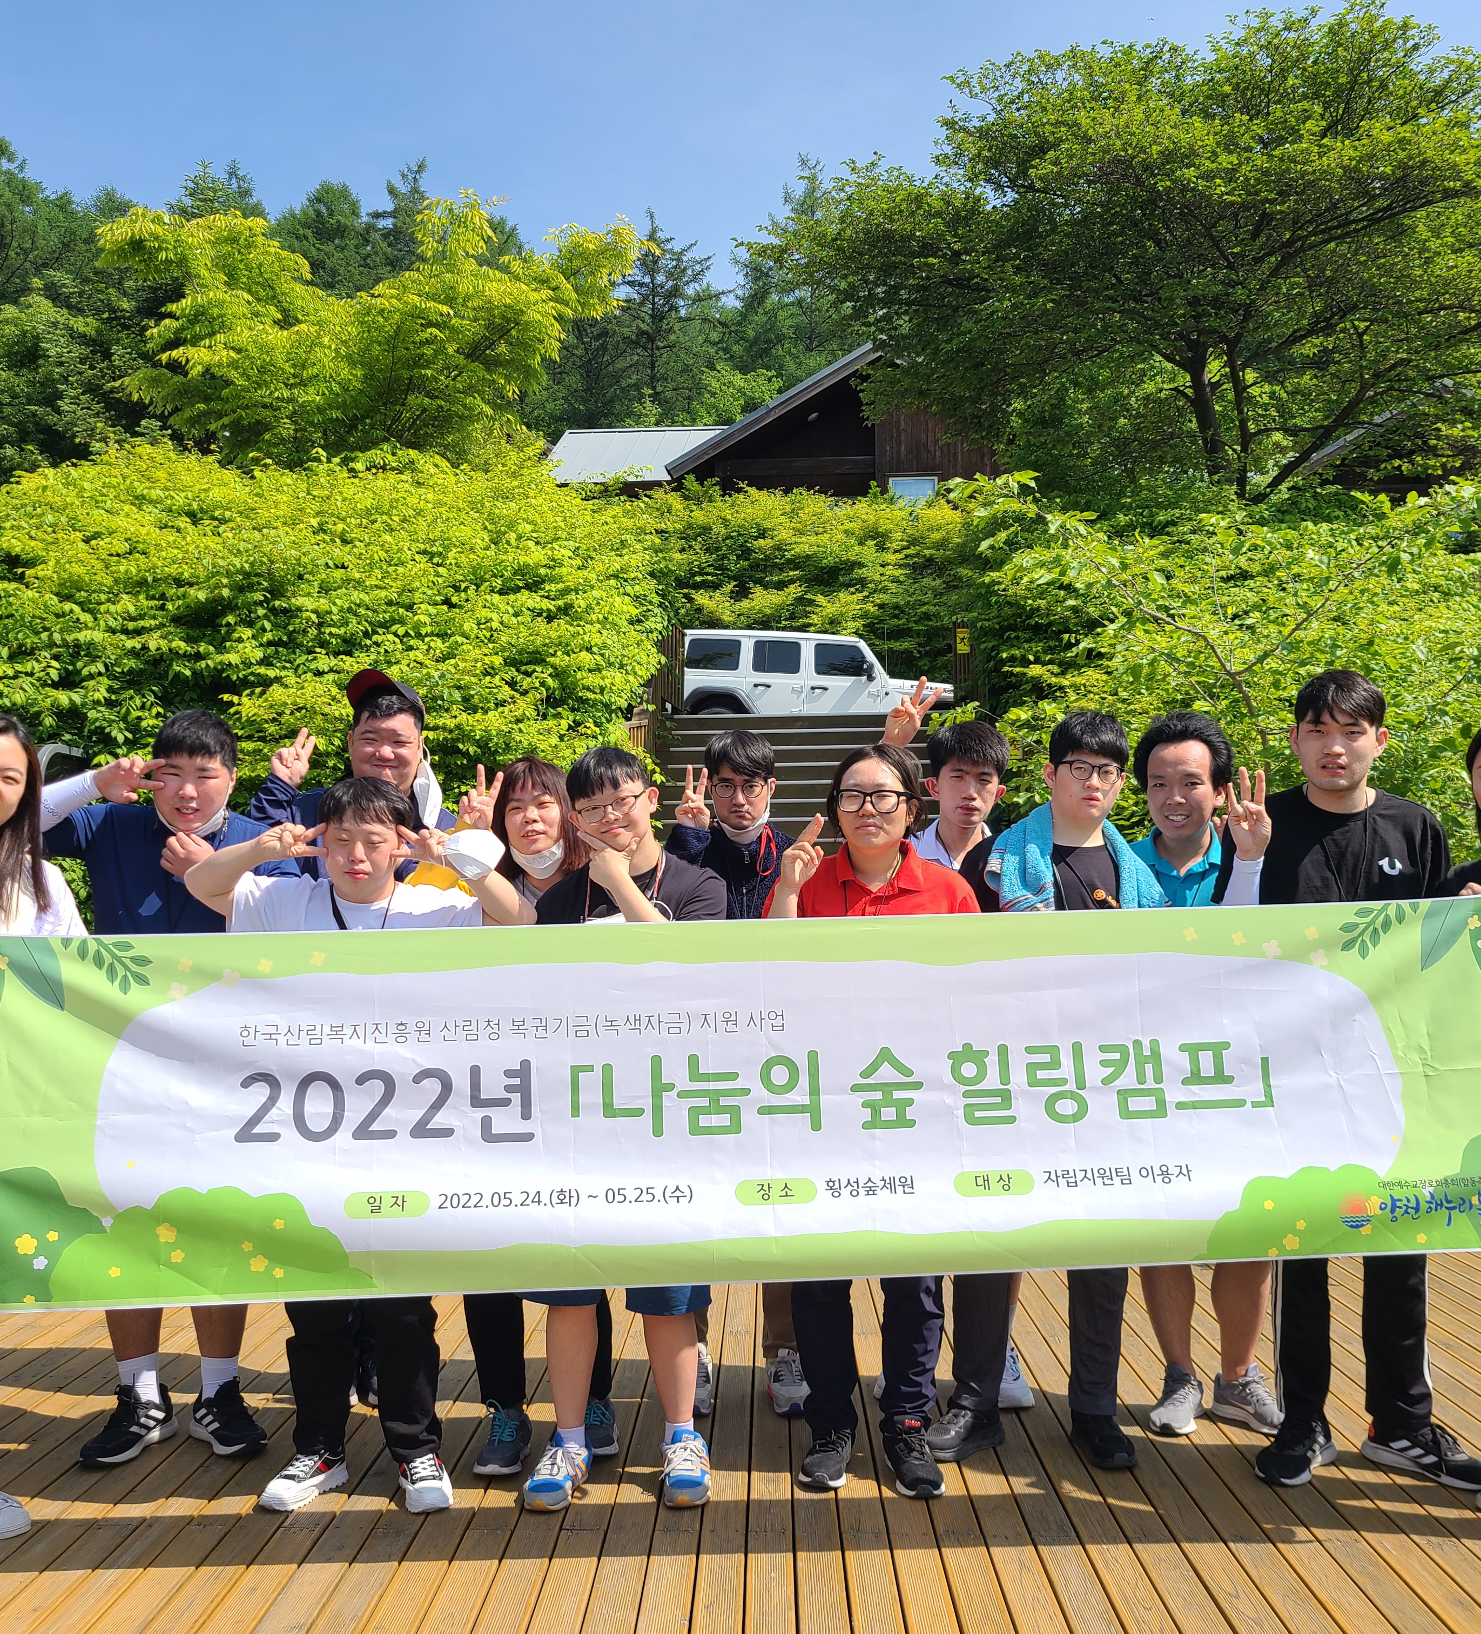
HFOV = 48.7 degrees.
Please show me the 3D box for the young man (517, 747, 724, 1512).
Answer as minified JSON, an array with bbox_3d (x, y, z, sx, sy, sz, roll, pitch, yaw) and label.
[{"bbox_3d":[-0.260,0.650,3.618,0.480,1.605,0.380,0,-3,3],"label":"young man"}]

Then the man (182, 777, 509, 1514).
[{"bbox_3d":[-0.860,0.685,3.605,0.680,1.535,0.400,0,-3,-5],"label":"man"}]

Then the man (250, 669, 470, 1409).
[{"bbox_3d":[-0.982,0.562,4.262,0.570,1.860,0.400,1,-3,-7],"label":"man"}]

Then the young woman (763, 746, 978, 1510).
[{"bbox_3d":[0.287,0.648,3.606,0.490,1.620,0.420,0,-3,2],"label":"young woman"}]

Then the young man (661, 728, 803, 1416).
[{"bbox_3d":[0.002,0.629,4.227,0.460,1.730,0.380,0,-3,0],"label":"young man"}]

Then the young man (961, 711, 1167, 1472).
[{"bbox_3d":[0.770,0.610,3.890,0.500,1.719,0.350,0,-3,0],"label":"young man"}]

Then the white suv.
[{"bbox_3d":[0.868,-1.511,23.223,4.800,1.860,1.890,1,-4,-13],"label":"white suv"}]

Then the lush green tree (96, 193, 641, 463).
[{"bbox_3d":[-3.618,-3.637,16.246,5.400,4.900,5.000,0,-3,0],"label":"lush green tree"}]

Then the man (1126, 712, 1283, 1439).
[{"bbox_3d":[1.126,0.615,4.061,0.470,1.745,0.360,0,-3,8],"label":"man"}]

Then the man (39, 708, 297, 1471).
[{"bbox_3d":[-1.327,0.600,3.791,0.580,1.725,0.420,1,-3,-10],"label":"man"}]

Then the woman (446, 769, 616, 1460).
[{"bbox_3d":[-0.480,0.665,3.877,0.460,1.607,0.370,0,-3,0],"label":"woman"}]

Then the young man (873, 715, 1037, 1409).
[{"bbox_3d":[0.550,0.618,4.361,0.480,1.758,0.350,0,-3,0],"label":"young man"}]

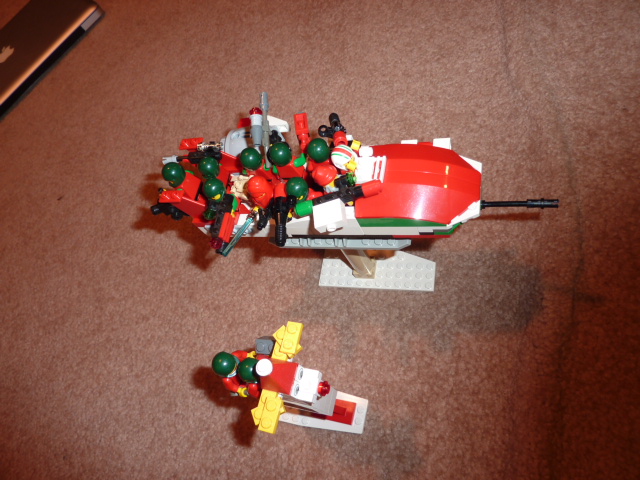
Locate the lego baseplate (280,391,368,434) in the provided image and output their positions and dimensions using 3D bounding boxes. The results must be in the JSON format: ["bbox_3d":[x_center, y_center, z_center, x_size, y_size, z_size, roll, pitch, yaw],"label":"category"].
[{"bbox_3d":[0.000,0.125,0.345,0.072,0.005,0.032,3,64,24],"label":"lego baseplate"}]

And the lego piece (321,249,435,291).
[{"bbox_3d":[0.048,0.018,0.386,0.096,0.005,0.048,0,63,23],"label":"lego piece"}]

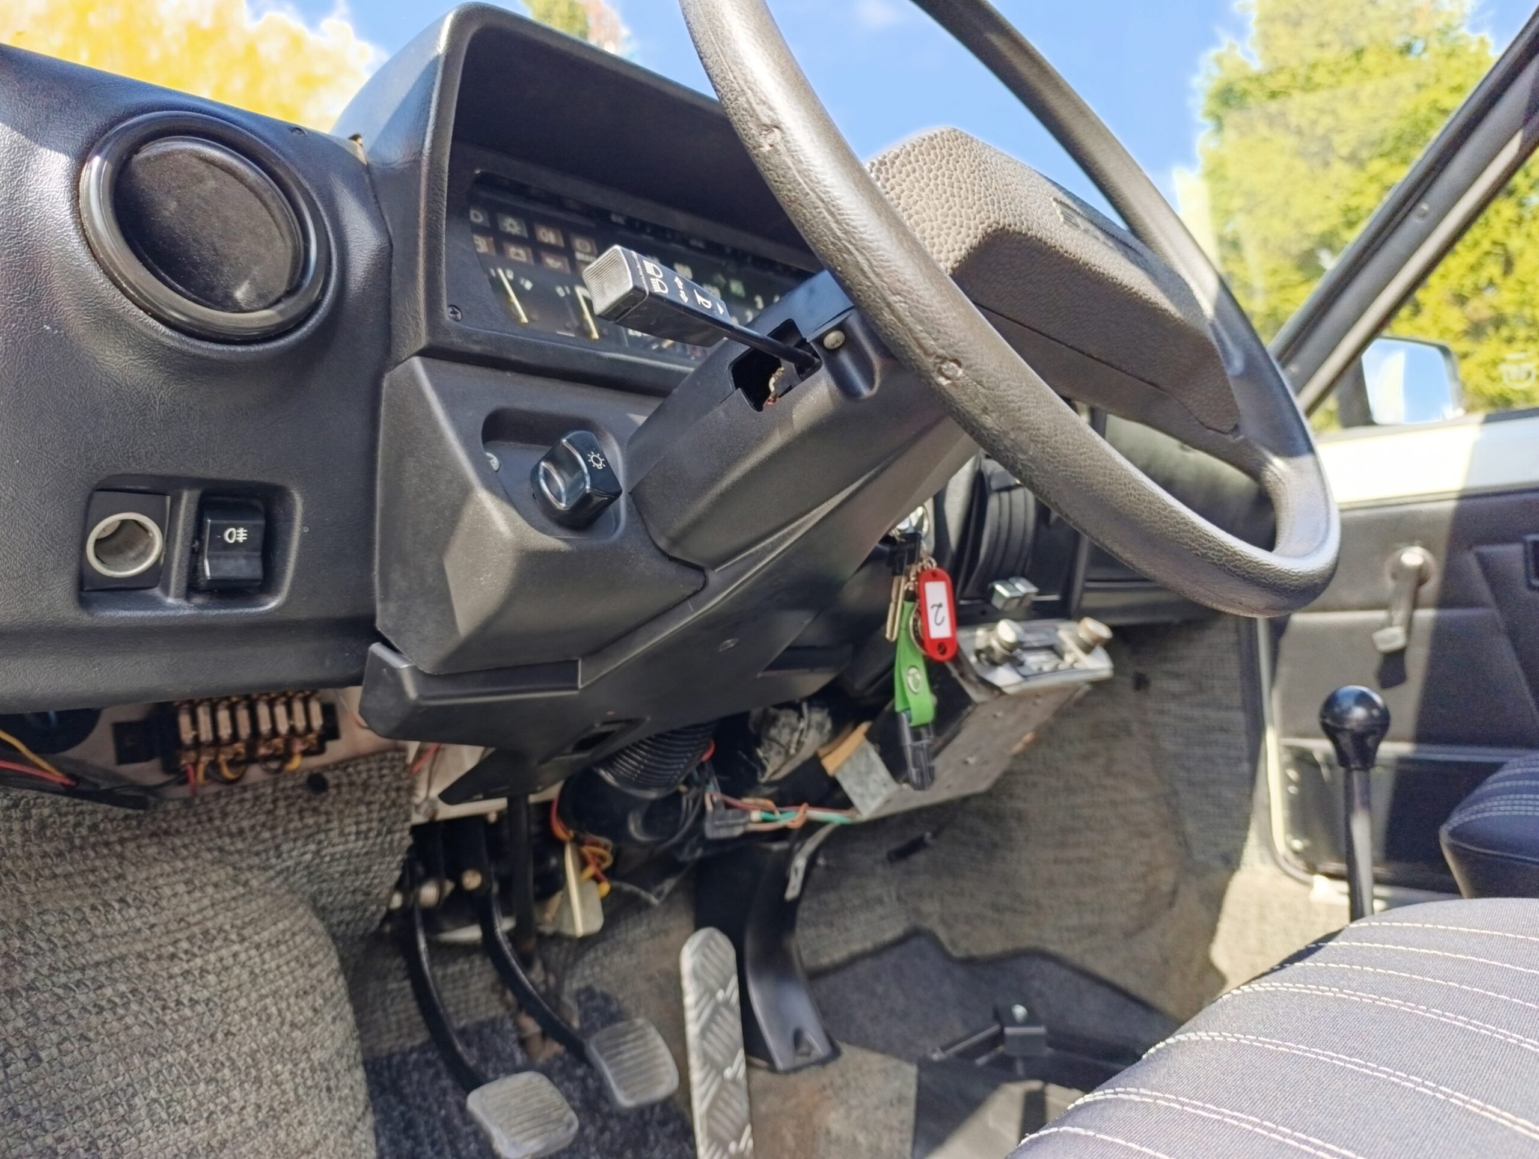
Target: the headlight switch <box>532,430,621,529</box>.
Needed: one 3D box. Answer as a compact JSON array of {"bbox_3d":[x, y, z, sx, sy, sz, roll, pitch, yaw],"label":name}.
[{"bbox_3d":[-0.089,-0.046,0.475,0.036,0.036,0.027,-1,-24,-42],"label":"headlight switch"}]

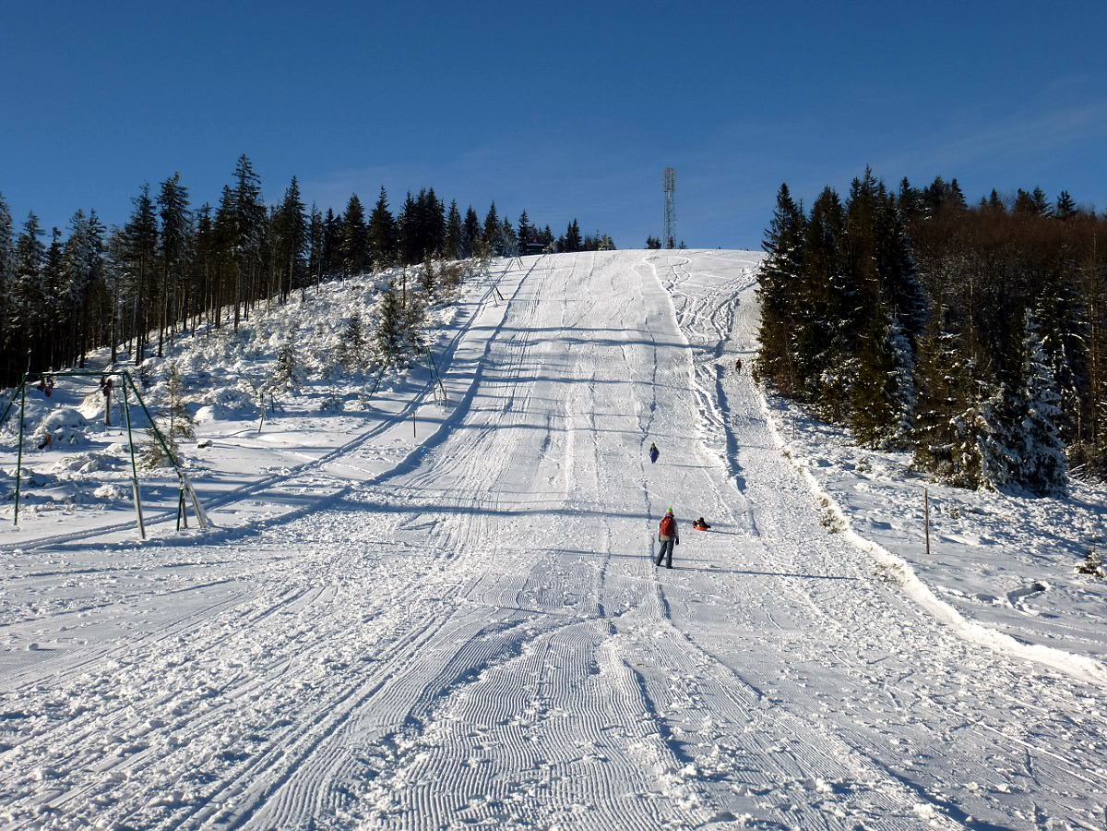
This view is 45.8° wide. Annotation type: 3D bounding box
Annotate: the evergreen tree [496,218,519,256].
[{"bbox_3d":[-10.971,-42.774,315.000,5.320,10.200,5.320,0,-7,0],"label":"evergreen tree"}]

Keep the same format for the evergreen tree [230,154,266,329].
[{"bbox_3d":[-39.409,-22.617,169.503,4.600,23.560,4.600,0,-10,0],"label":"evergreen tree"}]

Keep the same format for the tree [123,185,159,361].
[{"bbox_3d":[-46.527,-16.034,148.000,4.165,19.208,4.165,0,-7,0],"label":"tree"}]

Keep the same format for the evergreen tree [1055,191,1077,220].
[{"bbox_3d":[58.691,-17.767,148.956,4.200,16.000,4.200,0,-7,0],"label":"evergreen tree"}]

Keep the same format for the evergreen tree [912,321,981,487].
[{"bbox_3d":[22.154,-0.651,74.000,3.850,9.340,3.850,0,-7,0],"label":"evergreen tree"}]

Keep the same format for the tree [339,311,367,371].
[{"bbox_3d":[-21.092,-7.789,138.000,3.107,5.907,3.107,0,-7,0],"label":"tree"}]

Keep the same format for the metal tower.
[{"bbox_3d":[33.995,-60.000,385.000,3.790,26.650,3.790,0,-7,0],"label":"metal tower"}]

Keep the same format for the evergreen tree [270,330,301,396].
[{"bbox_3d":[-18.804,-3.690,92.000,2.200,4.780,2.200,0,-7,0],"label":"evergreen tree"}]

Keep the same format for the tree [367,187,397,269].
[{"bbox_3d":[-34.533,-38.067,265.000,5.966,15.546,5.966,0,-7,0],"label":"tree"}]

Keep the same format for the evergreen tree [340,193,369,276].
[{"bbox_3d":[-39.368,-35.886,260.000,5.854,15.274,5.854,0,-7,0],"label":"evergreen tree"}]

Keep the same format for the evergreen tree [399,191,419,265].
[{"bbox_3d":[-26.427,-34.110,240.000,3.710,14.340,3.710,0,-7,0],"label":"evergreen tree"}]

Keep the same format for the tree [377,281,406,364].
[{"bbox_3d":[-15.435,-8.883,125.000,2.810,7.940,2.810,0,-7,0],"label":"tree"}]

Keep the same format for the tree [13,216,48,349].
[{"bbox_3d":[-53.105,-12.586,133.000,3.370,16.190,3.370,0,-7,0],"label":"tree"}]

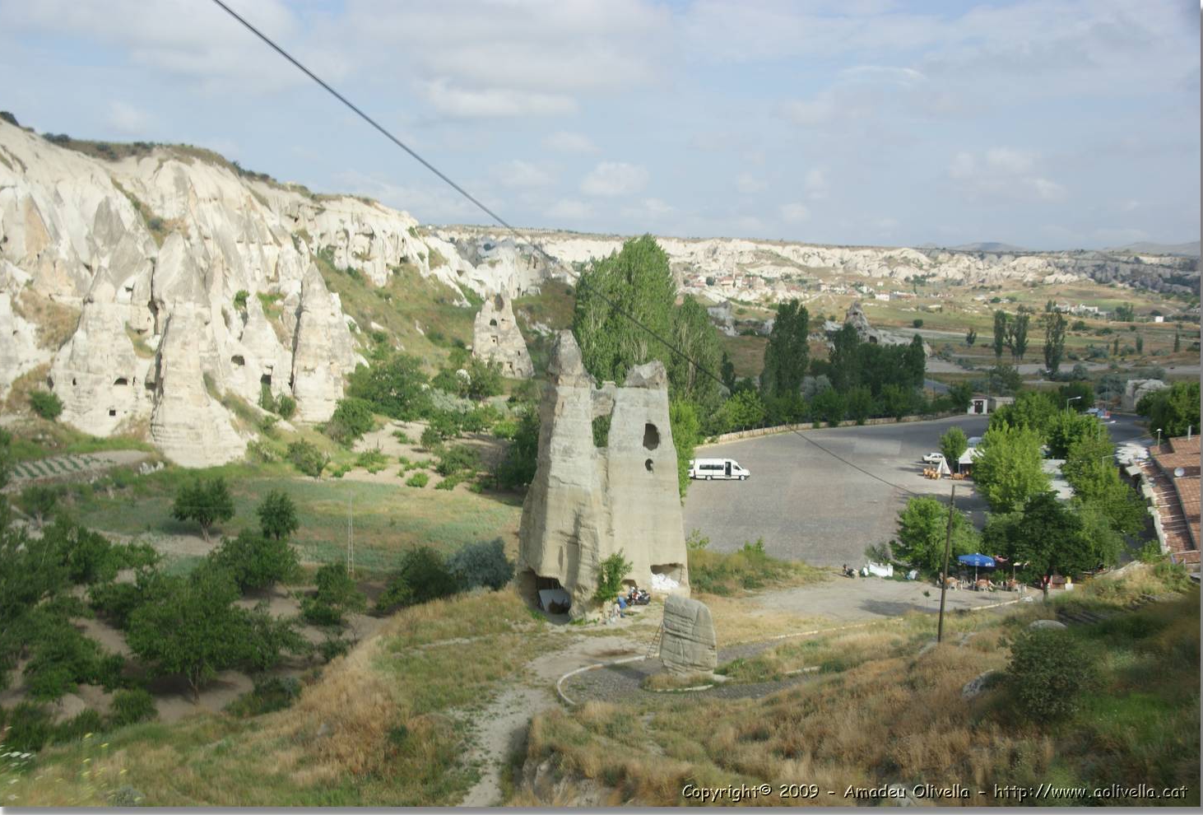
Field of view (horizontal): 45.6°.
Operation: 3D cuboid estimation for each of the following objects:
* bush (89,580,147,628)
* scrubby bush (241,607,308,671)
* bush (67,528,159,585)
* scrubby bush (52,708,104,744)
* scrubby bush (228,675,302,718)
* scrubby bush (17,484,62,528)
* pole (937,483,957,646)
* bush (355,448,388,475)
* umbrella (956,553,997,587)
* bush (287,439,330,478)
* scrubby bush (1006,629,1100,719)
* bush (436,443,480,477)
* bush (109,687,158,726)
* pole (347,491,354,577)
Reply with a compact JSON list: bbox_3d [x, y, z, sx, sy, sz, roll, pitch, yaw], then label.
[{"bbox_3d":[-35.096,14.277,104.000,4.412,3.364,4.103,0,6,0],"label":"bush"},{"bbox_3d":[-21.012,14.829,92.000,4.336,4.251,4.033,0,6,0],"label":"scrubby bush"},{"bbox_3d":[-40.599,12.368,119.000,7.612,4.752,6.089,-2,6,-19],"label":"bush"},{"bbox_3d":[-28.528,17.354,78.000,2.836,2.054,2.637,0,6,0],"label":"scrubby bush"},{"bbox_3d":[-20.191,17.338,86.000,4.459,2.463,3.344,-1,6,-13],"label":"scrubby bush"},{"bbox_3d":[-55.760,9.737,142.000,4.398,4.307,4.178,-2,6,-22],"label":"scrubby bush"},{"bbox_3d":[20.376,9.253,84.531,0.240,9.534,0.240,4,6,0],"label":"pole"},{"bbox_3d":[-27.965,6.540,174.000,3.866,3.158,3.480,-1,6,-9],"label":"bush"},{"bbox_3d":[29.058,12.658,111.000,2.989,2.752,2.989,2,6,15],"label":"umbrella"},{"bbox_3d":[-37.421,6.508,183.000,5.545,4.953,5.157,0,6,0],"label":"bush"},{"bbox_3d":[16.379,9.695,52.000,3.361,3.413,3.193,2,6,18],"label":"scrubby bush"},{"bbox_3d":[-18.322,6.693,183.000,5.791,4.107,5.386,0,6,0],"label":"bush"},{"bbox_3d":[-27.442,17.585,84.000,2.828,2.283,2.687,-2,6,-18],"label":"bush"},{"bbox_3d":[-21.776,11.033,124.631,0.450,7.491,0.400,1,6,0],"label":"pole"}]

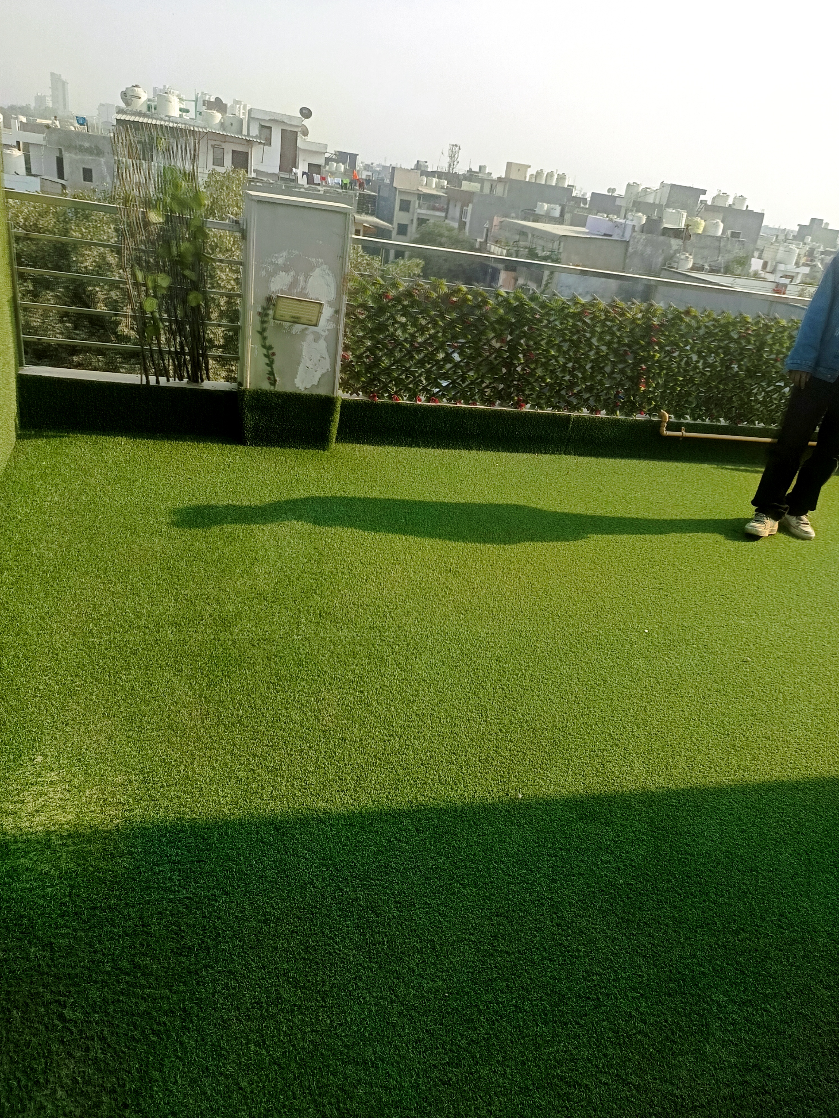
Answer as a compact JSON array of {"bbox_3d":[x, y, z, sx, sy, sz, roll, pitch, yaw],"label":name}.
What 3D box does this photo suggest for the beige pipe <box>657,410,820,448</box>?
[{"bbox_3d":[2.041,-0.807,4.912,1.212,0.137,0.096,1,27,-16],"label":"beige pipe"}]

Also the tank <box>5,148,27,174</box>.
[{"bbox_3d":[-19.386,-18.948,37.000,1.100,1.200,1.100,-4,29,-26],"label":"tank"}]

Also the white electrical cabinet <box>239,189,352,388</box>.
[{"bbox_3d":[-0.647,-1.336,3.934,0.484,0.907,0.356,1,27,-16],"label":"white electrical cabinet"}]

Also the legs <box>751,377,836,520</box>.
[{"bbox_3d":[1.909,-0.531,3.835,0.410,0.790,0.300,21,28,23],"label":"legs"}]

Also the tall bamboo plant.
[{"bbox_3d":[-1.222,-1.430,3.746,0.455,1.165,0.185,1,27,-16],"label":"tall bamboo plant"}]

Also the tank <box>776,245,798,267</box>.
[{"bbox_3d":[22.269,-18.376,47.000,1.100,1.200,1.100,18,27,18],"label":"tank"}]

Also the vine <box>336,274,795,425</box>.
[{"bbox_3d":[1.008,-1.156,4.507,2.939,0.664,0.096,1,27,-16],"label":"vine"}]

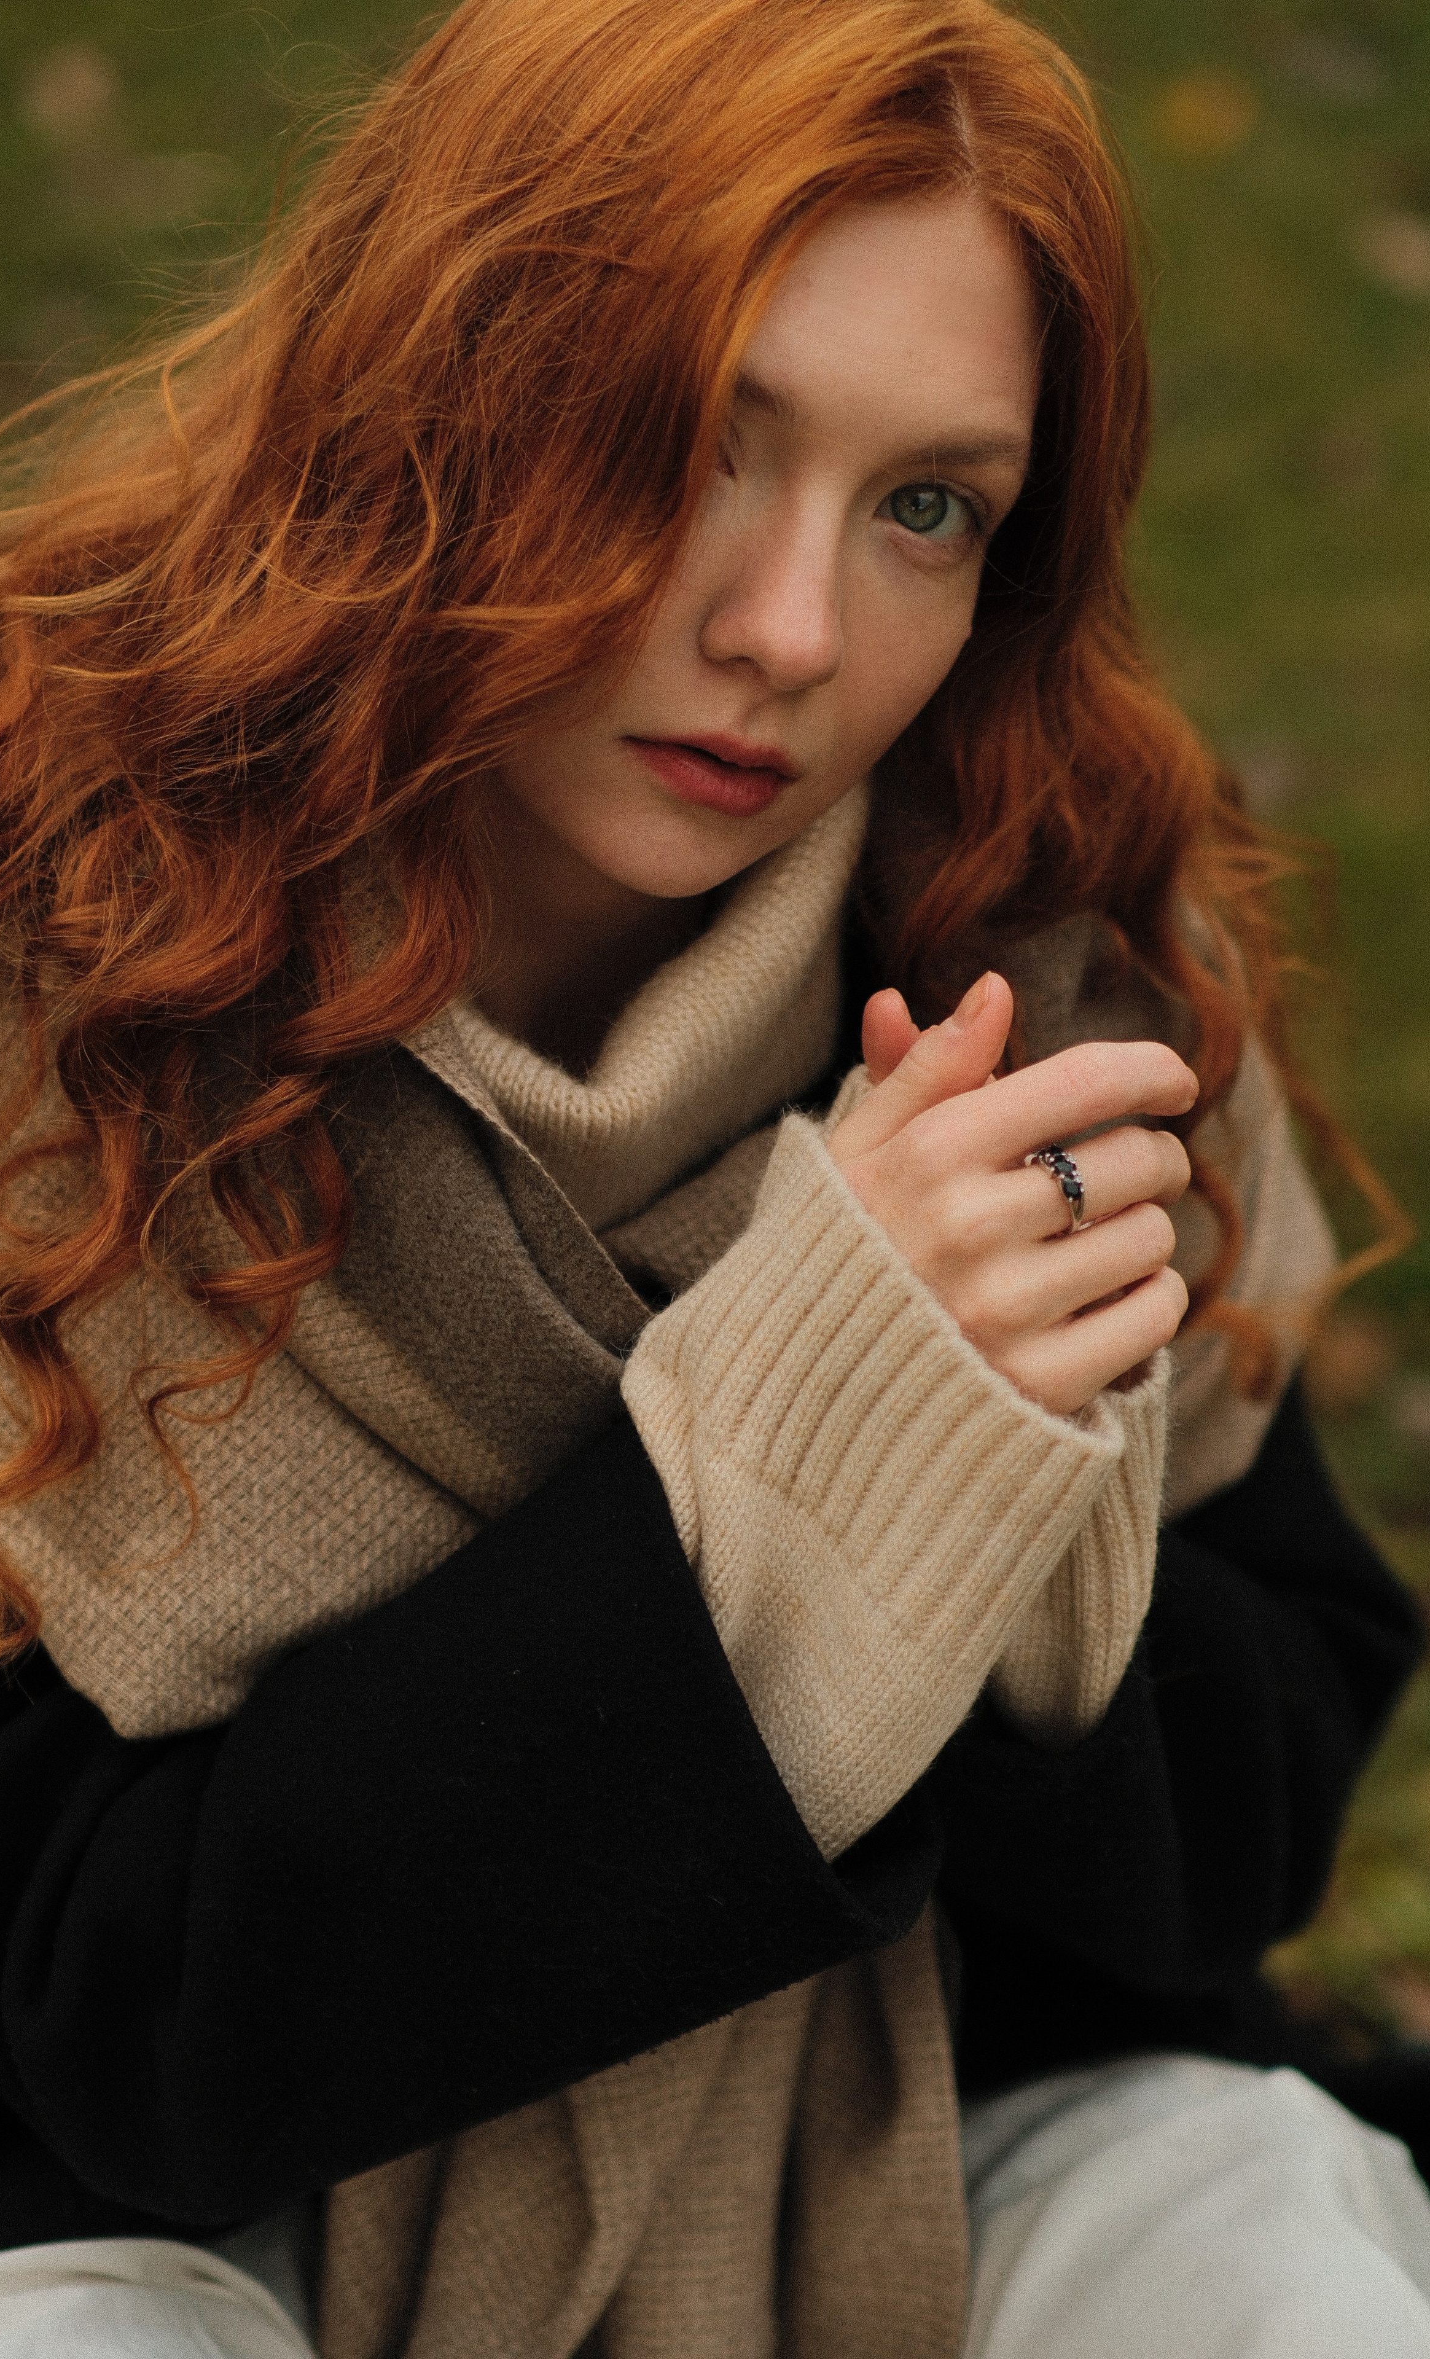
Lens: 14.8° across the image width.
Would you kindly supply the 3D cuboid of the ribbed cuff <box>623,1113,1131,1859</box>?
[{"bbox_3d":[0.026,0.064,1.160,0.104,0.118,0.075,40,14,0],"label":"ribbed cuff"}]

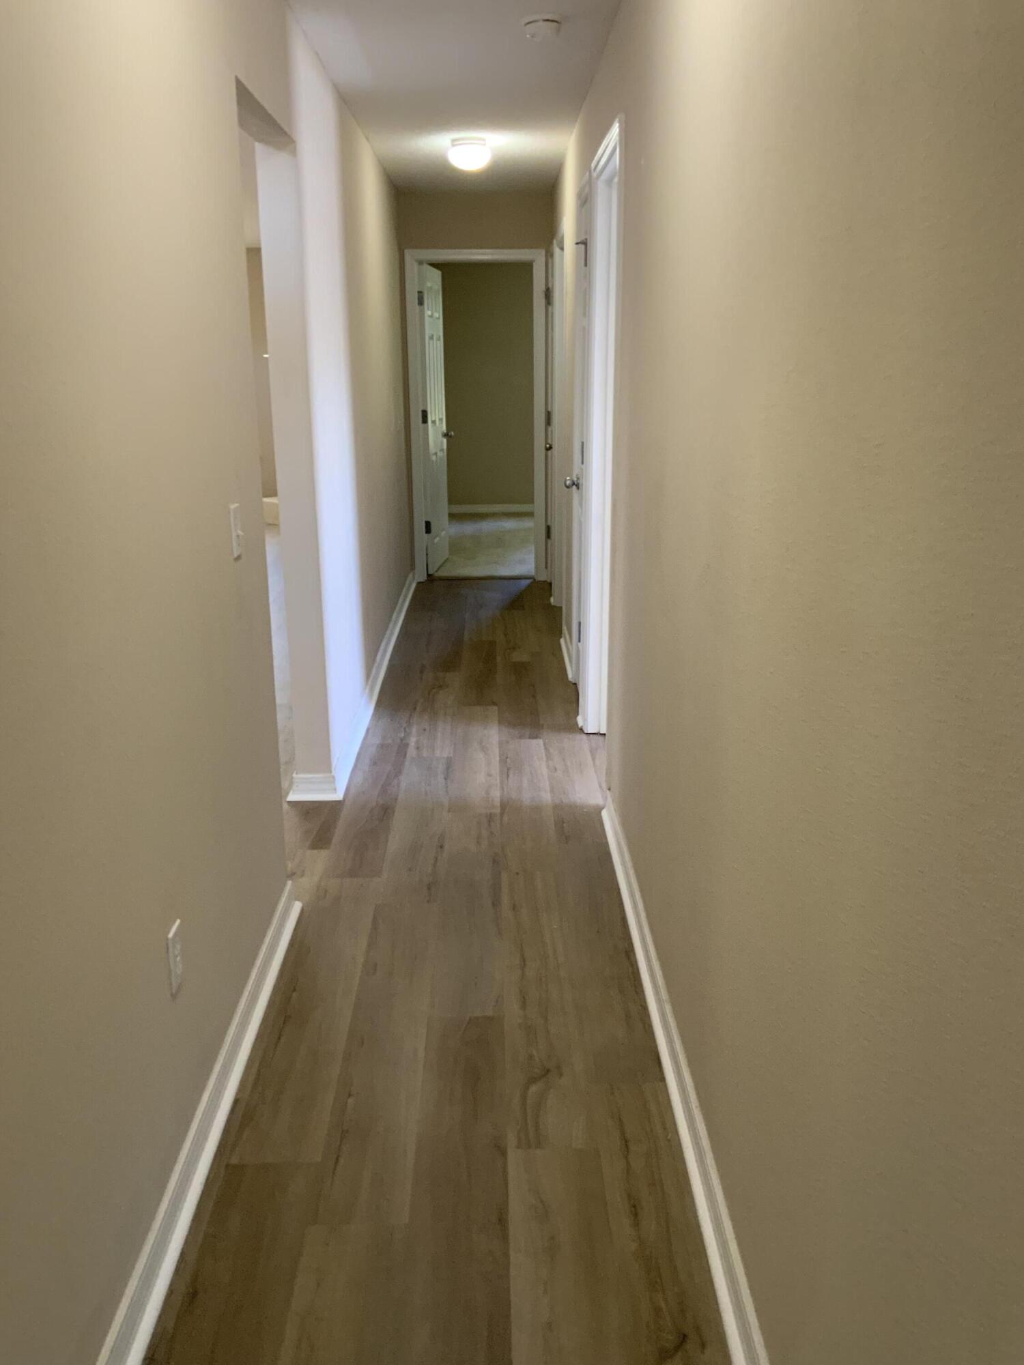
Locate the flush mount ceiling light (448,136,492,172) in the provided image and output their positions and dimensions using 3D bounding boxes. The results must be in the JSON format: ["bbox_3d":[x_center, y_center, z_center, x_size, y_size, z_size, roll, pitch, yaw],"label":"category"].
[{"bbox_3d":[-0.202,-2.496,5.409,0.205,0.136,0.205,0,16,-1],"label":"flush mount ceiling light"}]

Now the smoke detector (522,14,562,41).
[{"bbox_3d":[0.087,-1.992,3.478,0.125,0.045,0.125,0,16,-1],"label":"smoke detector"}]

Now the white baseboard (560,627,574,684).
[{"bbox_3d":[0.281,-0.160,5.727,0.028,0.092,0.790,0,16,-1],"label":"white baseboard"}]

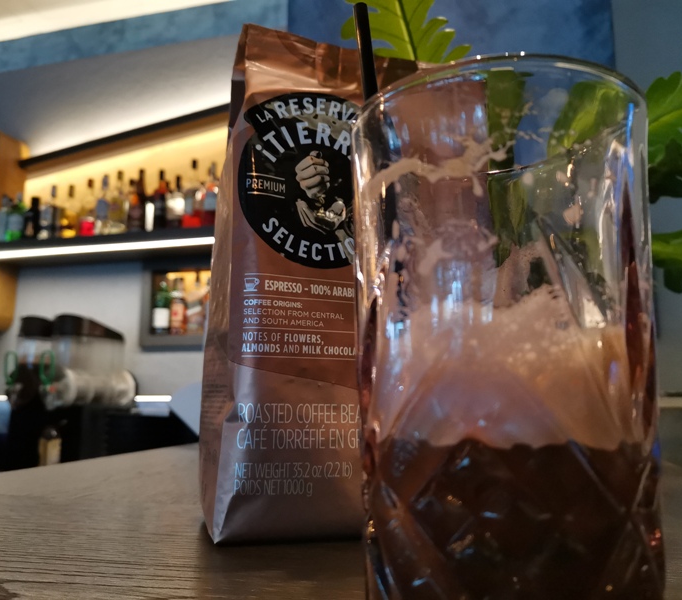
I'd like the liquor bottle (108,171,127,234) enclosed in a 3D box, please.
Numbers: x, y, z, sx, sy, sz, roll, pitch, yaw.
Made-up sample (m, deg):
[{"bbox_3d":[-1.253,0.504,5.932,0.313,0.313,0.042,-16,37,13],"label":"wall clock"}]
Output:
[{"bbox_3d":[-1.062,-0.461,2.883,0.085,0.326,0.085,-2,-10,14],"label":"liquor bottle"}]

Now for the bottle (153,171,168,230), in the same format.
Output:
[{"bbox_3d":[-0.892,-0.489,2.970,0.073,0.305,0.073,-2,-6,12],"label":"bottle"}]

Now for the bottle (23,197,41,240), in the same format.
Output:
[{"bbox_3d":[-1.607,-0.419,3.130,0.090,0.240,0.085,-2,-6,12],"label":"bottle"}]

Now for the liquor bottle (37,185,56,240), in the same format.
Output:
[{"bbox_3d":[-1.445,-0.428,2.978,0.078,0.291,0.078,-2,-10,14],"label":"liquor bottle"}]

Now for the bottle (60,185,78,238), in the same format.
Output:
[{"bbox_3d":[-1.324,-0.427,2.946,0.080,0.280,0.080,-2,-10,14],"label":"bottle"}]

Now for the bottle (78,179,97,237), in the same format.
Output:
[{"bbox_3d":[-1.295,-0.470,3.070,0.092,0.305,0.090,-2,-6,12],"label":"bottle"}]

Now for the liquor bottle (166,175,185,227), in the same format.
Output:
[{"bbox_3d":[-0.810,-0.478,2.940,0.090,0.275,0.090,-2,-6,12],"label":"liquor bottle"}]

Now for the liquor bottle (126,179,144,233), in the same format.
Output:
[{"bbox_3d":[-1.031,-0.468,3.000,0.085,0.280,0.085,-2,-6,12],"label":"liquor bottle"}]

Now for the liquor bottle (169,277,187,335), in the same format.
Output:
[{"bbox_3d":[-0.874,0.029,3.230,0.086,0.308,0.080,-2,-6,12],"label":"liquor bottle"}]

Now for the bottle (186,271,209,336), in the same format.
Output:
[{"bbox_3d":[-0.712,0.012,2.980,0.085,0.300,0.082,-2,-10,14],"label":"bottle"}]

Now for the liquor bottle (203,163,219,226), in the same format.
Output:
[{"bbox_3d":[-0.628,-0.513,2.920,0.082,0.315,0.082,-2,-6,12],"label":"liquor bottle"}]

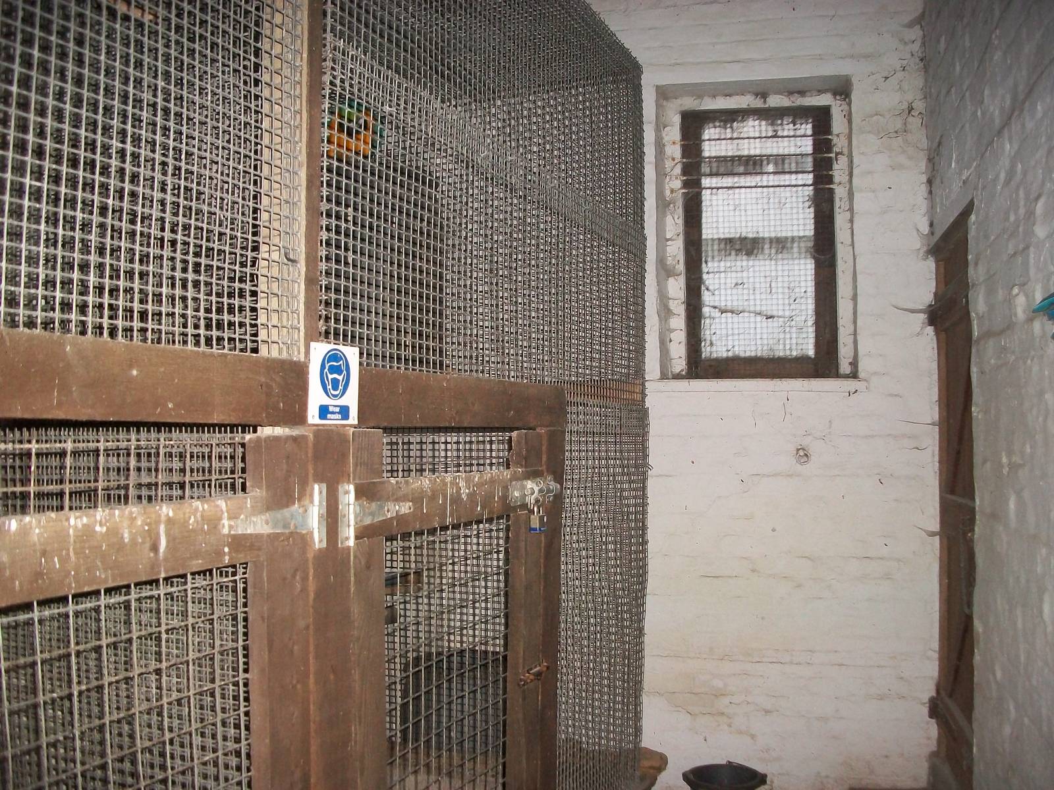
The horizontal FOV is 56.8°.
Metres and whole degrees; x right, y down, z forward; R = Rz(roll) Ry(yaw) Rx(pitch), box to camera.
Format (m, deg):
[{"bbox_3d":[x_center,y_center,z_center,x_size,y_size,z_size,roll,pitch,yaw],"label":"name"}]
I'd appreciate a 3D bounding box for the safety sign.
[{"bbox_3d":[-0.308,-0.017,1.563,0.006,0.126,0.126,-1,-3,26],"label":"safety sign"}]

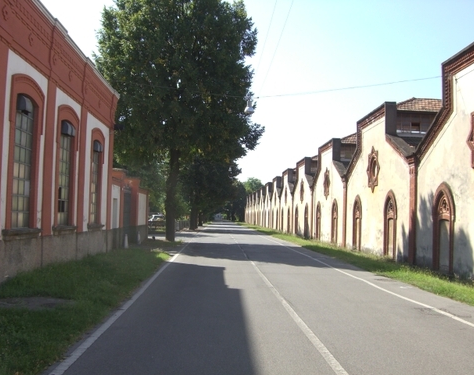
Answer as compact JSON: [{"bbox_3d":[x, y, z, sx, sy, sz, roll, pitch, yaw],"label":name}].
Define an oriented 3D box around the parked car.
[{"bbox_3d":[-8.700,3.800,60.500,1.740,1.500,4.100,1,-3,12],"label":"parked car"}]

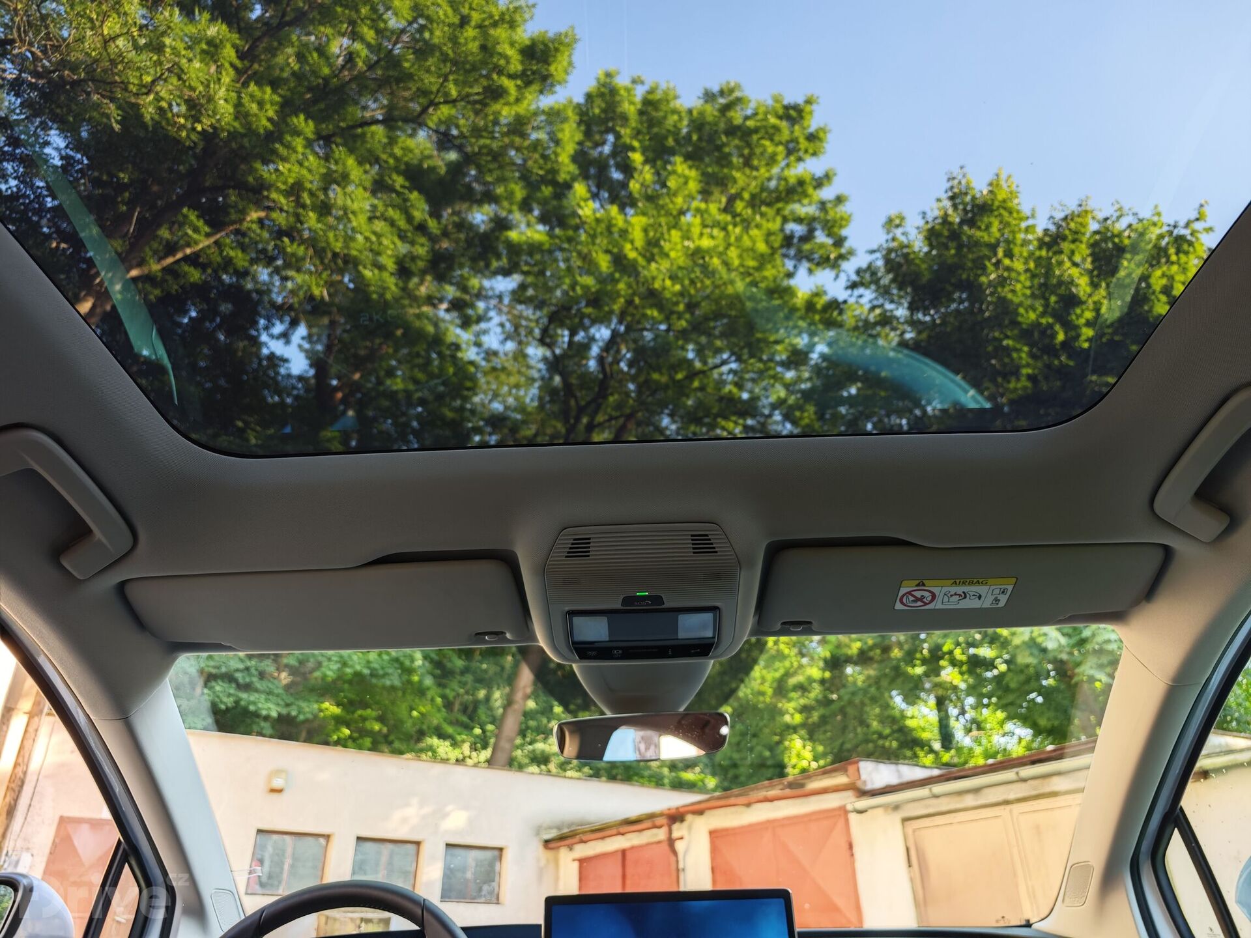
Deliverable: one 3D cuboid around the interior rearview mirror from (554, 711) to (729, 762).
[{"bbox_3d":[0.023,0.346,1.073,0.230,0.060,0.035,-8,-28,13],"label":"interior rearview mirror"}]

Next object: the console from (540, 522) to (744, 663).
[{"bbox_3d":[0.019,0.122,0.919,0.210,0.060,0.210,-2,-53,4],"label":"console"}]

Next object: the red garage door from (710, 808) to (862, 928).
[{"bbox_3d":[1.786,5.128,9.380,0.080,2.180,2.360,19,-36,-29],"label":"red garage door"}]

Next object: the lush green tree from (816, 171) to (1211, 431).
[{"bbox_3d":[9.542,0.869,17.257,9.500,16.800,9.500,-18,-35,27],"label":"lush green tree"}]

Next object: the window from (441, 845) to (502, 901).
[{"bbox_3d":[-2.355,6.200,12.698,0.990,0.790,0.100,19,-36,-29],"label":"window"}]

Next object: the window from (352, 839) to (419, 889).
[{"bbox_3d":[-3.490,5.800,12.022,0.990,0.790,0.100,19,-36,-29],"label":"window"}]

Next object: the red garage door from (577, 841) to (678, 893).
[{"bbox_3d":[-0.015,6.529,11.666,0.080,2.160,2.380,19,-36,-29],"label":"red garage door"}]

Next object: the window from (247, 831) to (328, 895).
[{"bbox_3d":[-4.608,5.404,11.357,1.000,0.790,0.100,19,-36,-29],"label":"window"}]

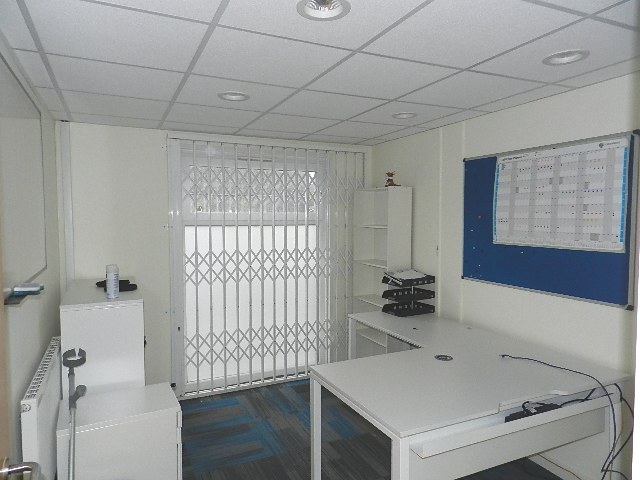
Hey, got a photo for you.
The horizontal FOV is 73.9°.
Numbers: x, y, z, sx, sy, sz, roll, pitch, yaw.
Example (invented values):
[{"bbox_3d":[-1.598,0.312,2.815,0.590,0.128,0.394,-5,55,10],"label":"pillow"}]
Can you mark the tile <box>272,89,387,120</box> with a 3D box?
[{"bbox_3d":[0.041,-0.864,2.725,0.588,0.020,0.588,-2,4,-25],"label":"tile"}]

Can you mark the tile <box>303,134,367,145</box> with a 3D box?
[{"bbox_3d":[0.130,-0.938,3.929,0.588,0.020,0.289,-2,4,-25],"label":"tile"}]

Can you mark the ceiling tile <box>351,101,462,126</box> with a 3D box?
[{"bbox_3d":[0.583,-0.882,2.983,0.588,0.020,0.588,-2,4,-25],"label":"ceiling tile"}]

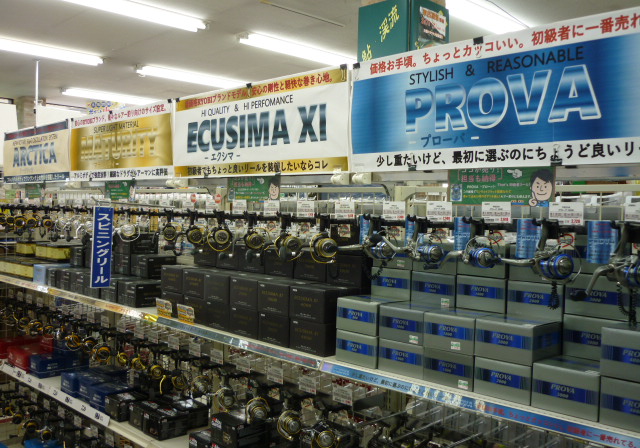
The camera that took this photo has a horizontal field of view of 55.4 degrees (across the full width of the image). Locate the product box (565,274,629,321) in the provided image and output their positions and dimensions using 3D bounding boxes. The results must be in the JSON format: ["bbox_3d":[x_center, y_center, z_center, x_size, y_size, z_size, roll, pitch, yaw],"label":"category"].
[{"bbox_3d":[0.669,0.162,1.422,0.140,0.097,0.143,3,3,43],"label":"product box"}]

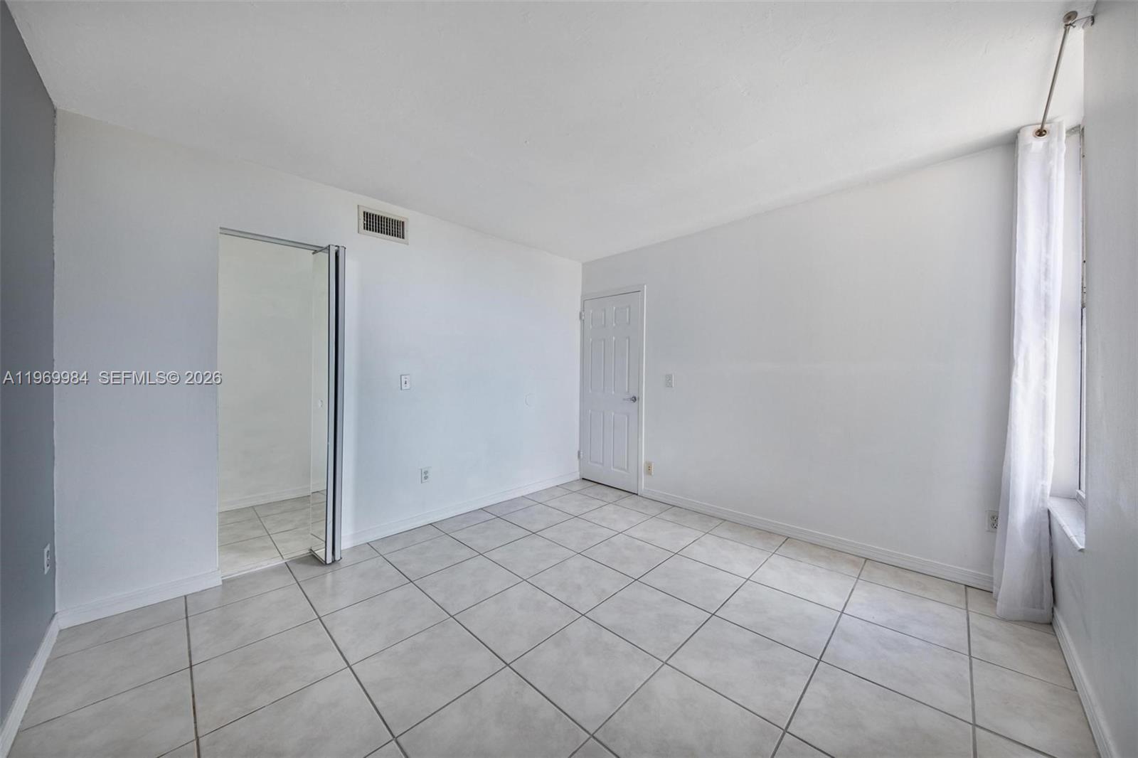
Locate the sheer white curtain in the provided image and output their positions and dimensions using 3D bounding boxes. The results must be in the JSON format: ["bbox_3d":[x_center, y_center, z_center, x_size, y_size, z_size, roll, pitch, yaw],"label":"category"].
[{"bbox_3d":[2.300,-0.039,1.908,0.210,2.391,0.235,0,0,44],"label":"sheer white curtain"}]

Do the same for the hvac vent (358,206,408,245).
[{"bbox_3d":[-1.336,-1.111,2.750,0.025,0.199,0.350,0,0,44],"label":"hvac vent"}]

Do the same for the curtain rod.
[{"bbox_3d":[2.061,-1.220,1.606,0.959,0.048,0.075,0,0,-43],"label":"curtain rod"}]

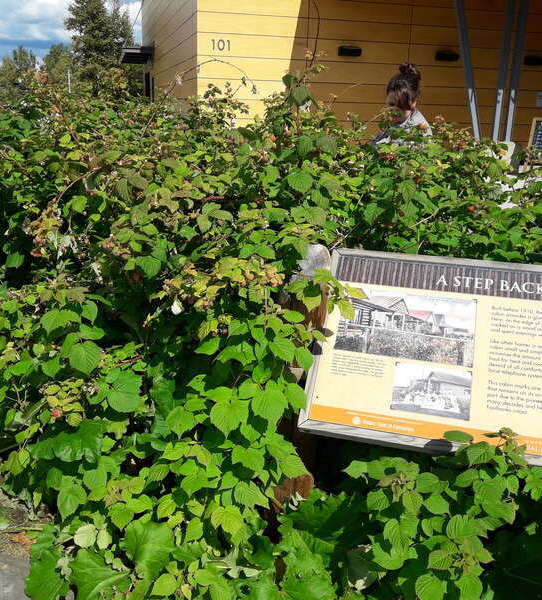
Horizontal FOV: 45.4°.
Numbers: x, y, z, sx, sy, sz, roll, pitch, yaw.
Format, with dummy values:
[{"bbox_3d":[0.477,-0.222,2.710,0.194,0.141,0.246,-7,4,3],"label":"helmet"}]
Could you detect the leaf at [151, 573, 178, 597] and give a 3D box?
[{"bbox_3d":[-0.324,0.866,1.970,0.082,0.020,0.080,-2,54,-10],"label":"leaf"}]

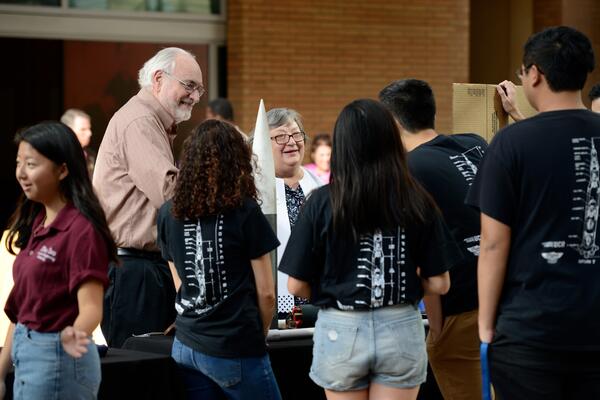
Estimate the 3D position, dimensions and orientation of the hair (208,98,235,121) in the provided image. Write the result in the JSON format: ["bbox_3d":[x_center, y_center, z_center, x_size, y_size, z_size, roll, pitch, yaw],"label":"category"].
[{"bbox_3d":[-0.502,-0.573,12.800,0.190,0.170,0.160,0,1,22],"label":"hair"}]

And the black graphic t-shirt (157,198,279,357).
[{"bbox_3d":[-0.292,0.257,7.000,0.430,0.580,0.290,0,1,21],"label":"black graphic t-shirt"}]

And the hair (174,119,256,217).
[{"bbox_3d":[-0.299,-0.103,7.000,0.270,0.350,0.260,0,1,7],"label":"hair"}]

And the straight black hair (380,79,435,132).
[{"bbox_3d":[0.363,-0.319,6.750,0.170,0.190,0.210,-1,-10,-43],"label":"straight black hair"}]

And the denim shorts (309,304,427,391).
[{"bbox_3d":[0.214,0.465,6.350,0.370,0.280,0.270,0,1,-7],"label":"denim shorts"}]

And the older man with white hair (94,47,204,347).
[{"bbox_3d":[-0.520,0.370,6.950,0.480,1.790,0.520,0,1,15],"label":"older man with white hair"}]

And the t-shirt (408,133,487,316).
[{"bbox_3d":[0.508,0.079,6.750,0.480,0.640,0.330,-1,1,-37],"label":"t-shirt"}]

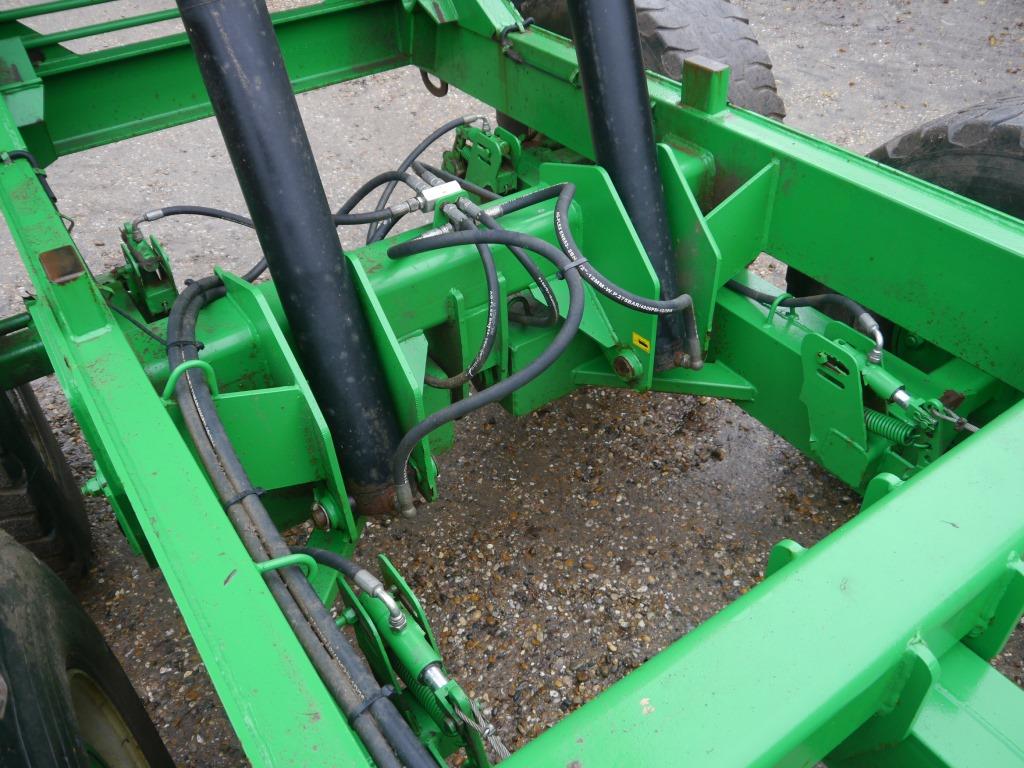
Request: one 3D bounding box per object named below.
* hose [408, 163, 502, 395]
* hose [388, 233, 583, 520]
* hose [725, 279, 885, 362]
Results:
[{"bbox_3d":[-0.153,-0.185,1.510,0.169,0.278,0.365,-25,46,-25],"label":"hose"},{"bbox_3d":[-0.114,-0.055,1.344,0.316,0.399,0.370,-25,46,-25],"label":"hose"},{"bbox_3d":[0.525,-0.146,1.500,0.050,0.109,0.355,-25,46,-25],"label":"hose"}]

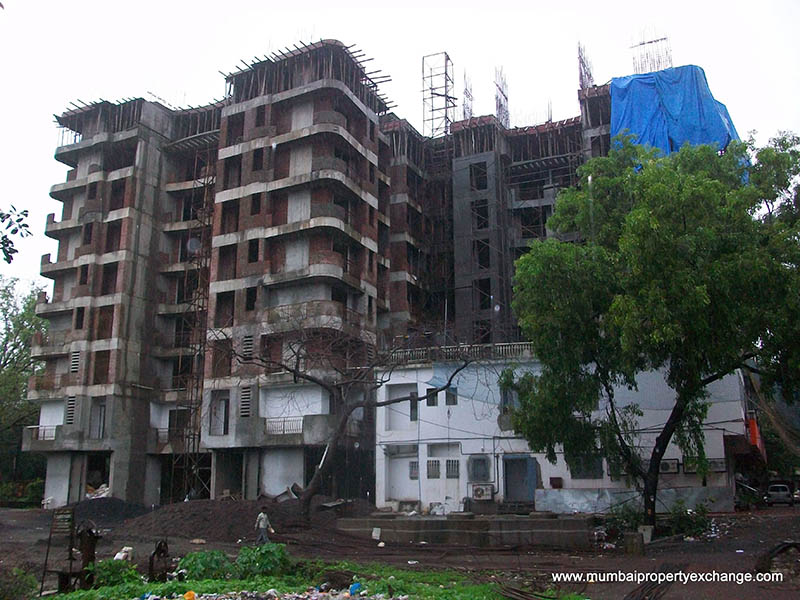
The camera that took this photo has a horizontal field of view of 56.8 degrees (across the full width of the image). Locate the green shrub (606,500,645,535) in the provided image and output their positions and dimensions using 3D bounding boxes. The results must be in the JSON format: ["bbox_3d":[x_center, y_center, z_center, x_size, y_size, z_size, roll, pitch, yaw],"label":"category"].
[{"bbox_3d":[9.063,8.795,29.978,1.350,1.300,1.200,0,-13,0],"label":"green shrub"}]

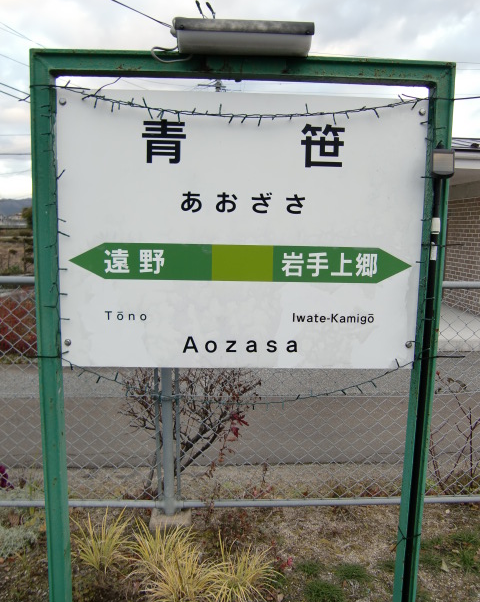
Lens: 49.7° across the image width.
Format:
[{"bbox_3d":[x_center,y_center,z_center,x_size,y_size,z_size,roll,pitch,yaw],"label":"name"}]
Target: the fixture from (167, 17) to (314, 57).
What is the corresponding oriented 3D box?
[{"bbox_3d":[0.009,-0.776,1.565,0.410,0.080,0.140,1,8,-3],"label":"fixture"}]

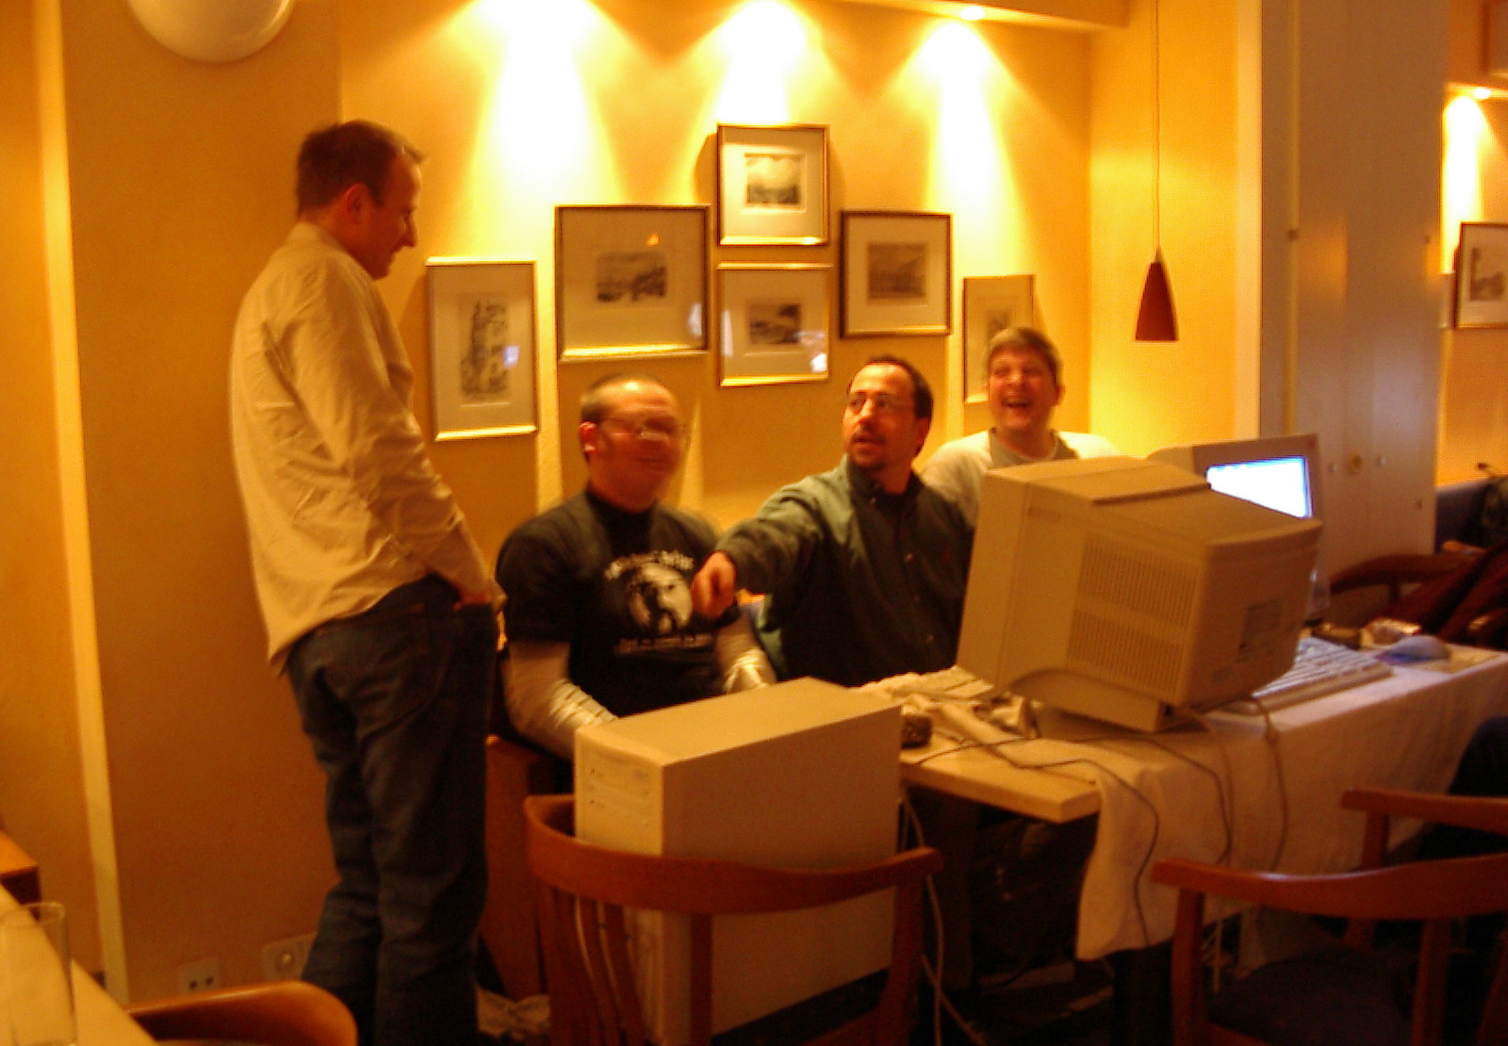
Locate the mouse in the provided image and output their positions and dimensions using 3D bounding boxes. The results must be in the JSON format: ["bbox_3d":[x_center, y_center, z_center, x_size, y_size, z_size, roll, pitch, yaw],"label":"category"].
[{"bbox_3d":[1.360,0.253,3.390,0.115,0.038,0.063,1,7,20],"label":"mouse"}]

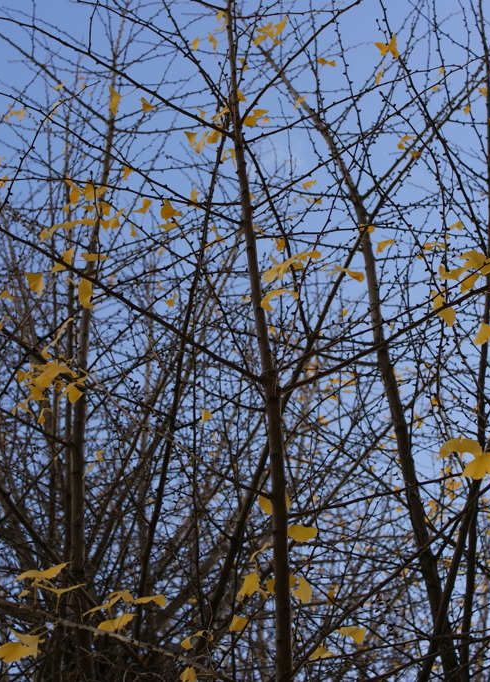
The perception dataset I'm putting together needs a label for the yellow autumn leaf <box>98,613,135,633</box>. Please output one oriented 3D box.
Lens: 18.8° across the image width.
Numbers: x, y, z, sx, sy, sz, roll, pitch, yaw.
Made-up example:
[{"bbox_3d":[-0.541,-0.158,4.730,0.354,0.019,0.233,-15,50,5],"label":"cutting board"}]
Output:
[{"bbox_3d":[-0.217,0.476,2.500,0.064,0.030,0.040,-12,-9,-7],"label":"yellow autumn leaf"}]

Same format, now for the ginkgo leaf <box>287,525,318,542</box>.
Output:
[{"bbox_3d":[0.113,0.378,2.900,0.059,0.027,0.040,-1,-25,2],"label":"ginkgo leaf"}]

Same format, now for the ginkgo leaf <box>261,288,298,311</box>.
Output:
[{"bbox_3d":[0.065,-0.079,2.800,0.068,0.042,0.035,0,2,1],"label":"ginkgo leaf"}]

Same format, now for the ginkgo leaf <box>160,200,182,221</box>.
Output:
[{"bbox_3d":[-0.166,-0.291,3.300,0.049,0.035,0.035,1,-25,-3],"label":"ginkgo leaf"}]

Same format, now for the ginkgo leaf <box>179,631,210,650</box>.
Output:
[{"bbox_3d":[-0.092,0.547,2.700,0.057,0.035,0.035,-10,-11,-4],"label":"ginkgo leaf"}]

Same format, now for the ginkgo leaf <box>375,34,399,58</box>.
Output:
[{"bbox_3d":[0.347,-0.717,3.600,0.058,0.058,0.030,0,11,6],"label":"ginkgo leaf"}]

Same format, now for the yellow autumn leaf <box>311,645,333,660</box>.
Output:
[{"bbox_3d":[0.166,0.674,3.200,0.052,0.029,0.035,-1,-25,3],"label":"yellow autumn leaf"}]

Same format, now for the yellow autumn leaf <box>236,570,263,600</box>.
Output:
[{"bbox_3d":[0.009,0.479,2.900,0.055,0.059,0.025,0,-9,0],"label":"yellow autumn leaf"}]

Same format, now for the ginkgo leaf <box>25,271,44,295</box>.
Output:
[{"bbox_3d":[-0.484,-0.132,3.400,0.041,0.044,0.030,4,-25,-8],"label":"ginkgo leaf"}]

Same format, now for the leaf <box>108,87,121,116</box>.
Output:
[{"bbox_3d":[-0.274,-0.502,3.100,0.029,0.060,0.030,3,-25,-5],"label":"leaf"}]

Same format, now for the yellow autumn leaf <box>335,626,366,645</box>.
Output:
[{"bbox_3d":[0.214,0.598,3.000,0.061,0.036,0.030,10,-10,6],"label":"yellow autumn leaf"}]

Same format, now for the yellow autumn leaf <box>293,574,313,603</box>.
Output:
[{"bbox_3d":[0.119,0.502,3.000,0.041,0.057,0.025,0,-9,2],"label":"yellow autumn leaf"}]

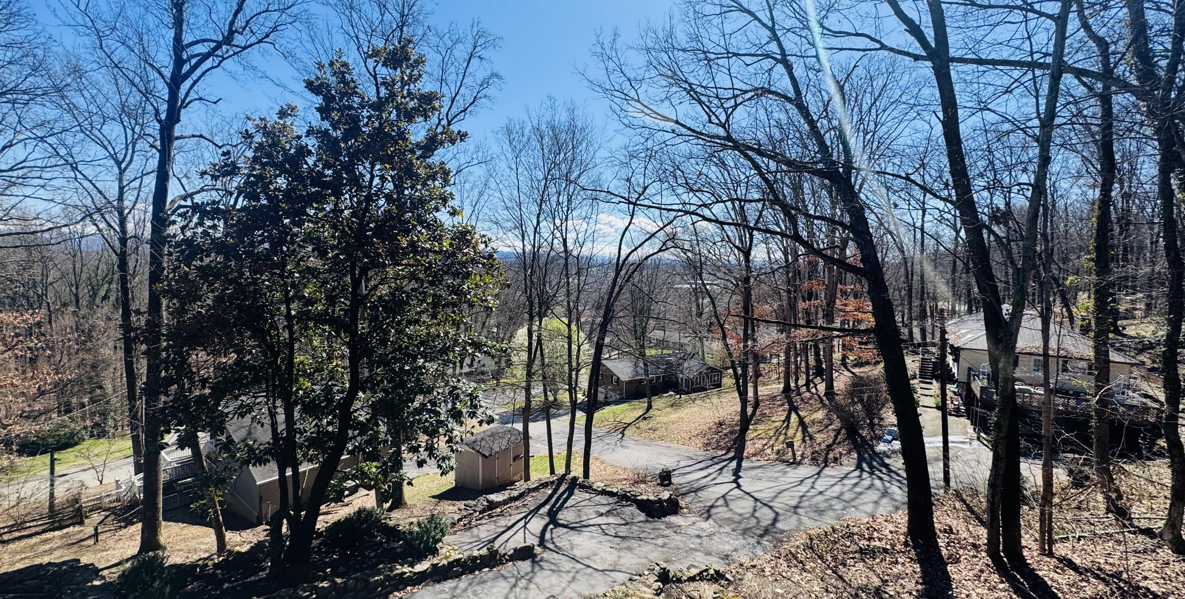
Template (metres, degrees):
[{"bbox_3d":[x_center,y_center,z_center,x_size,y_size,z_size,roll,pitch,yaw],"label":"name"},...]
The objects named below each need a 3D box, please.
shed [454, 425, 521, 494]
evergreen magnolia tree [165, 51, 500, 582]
[{"bbox_3d":[-5.437,8.419,25.972,2.410,2.247,3.727,2,5,29],"label":"shed"},{"bbox_3d":[-6.650,0.420,12.800,8.100,14.000,7.700,0,4,0],"label":"evergreen magnolia tree"}]

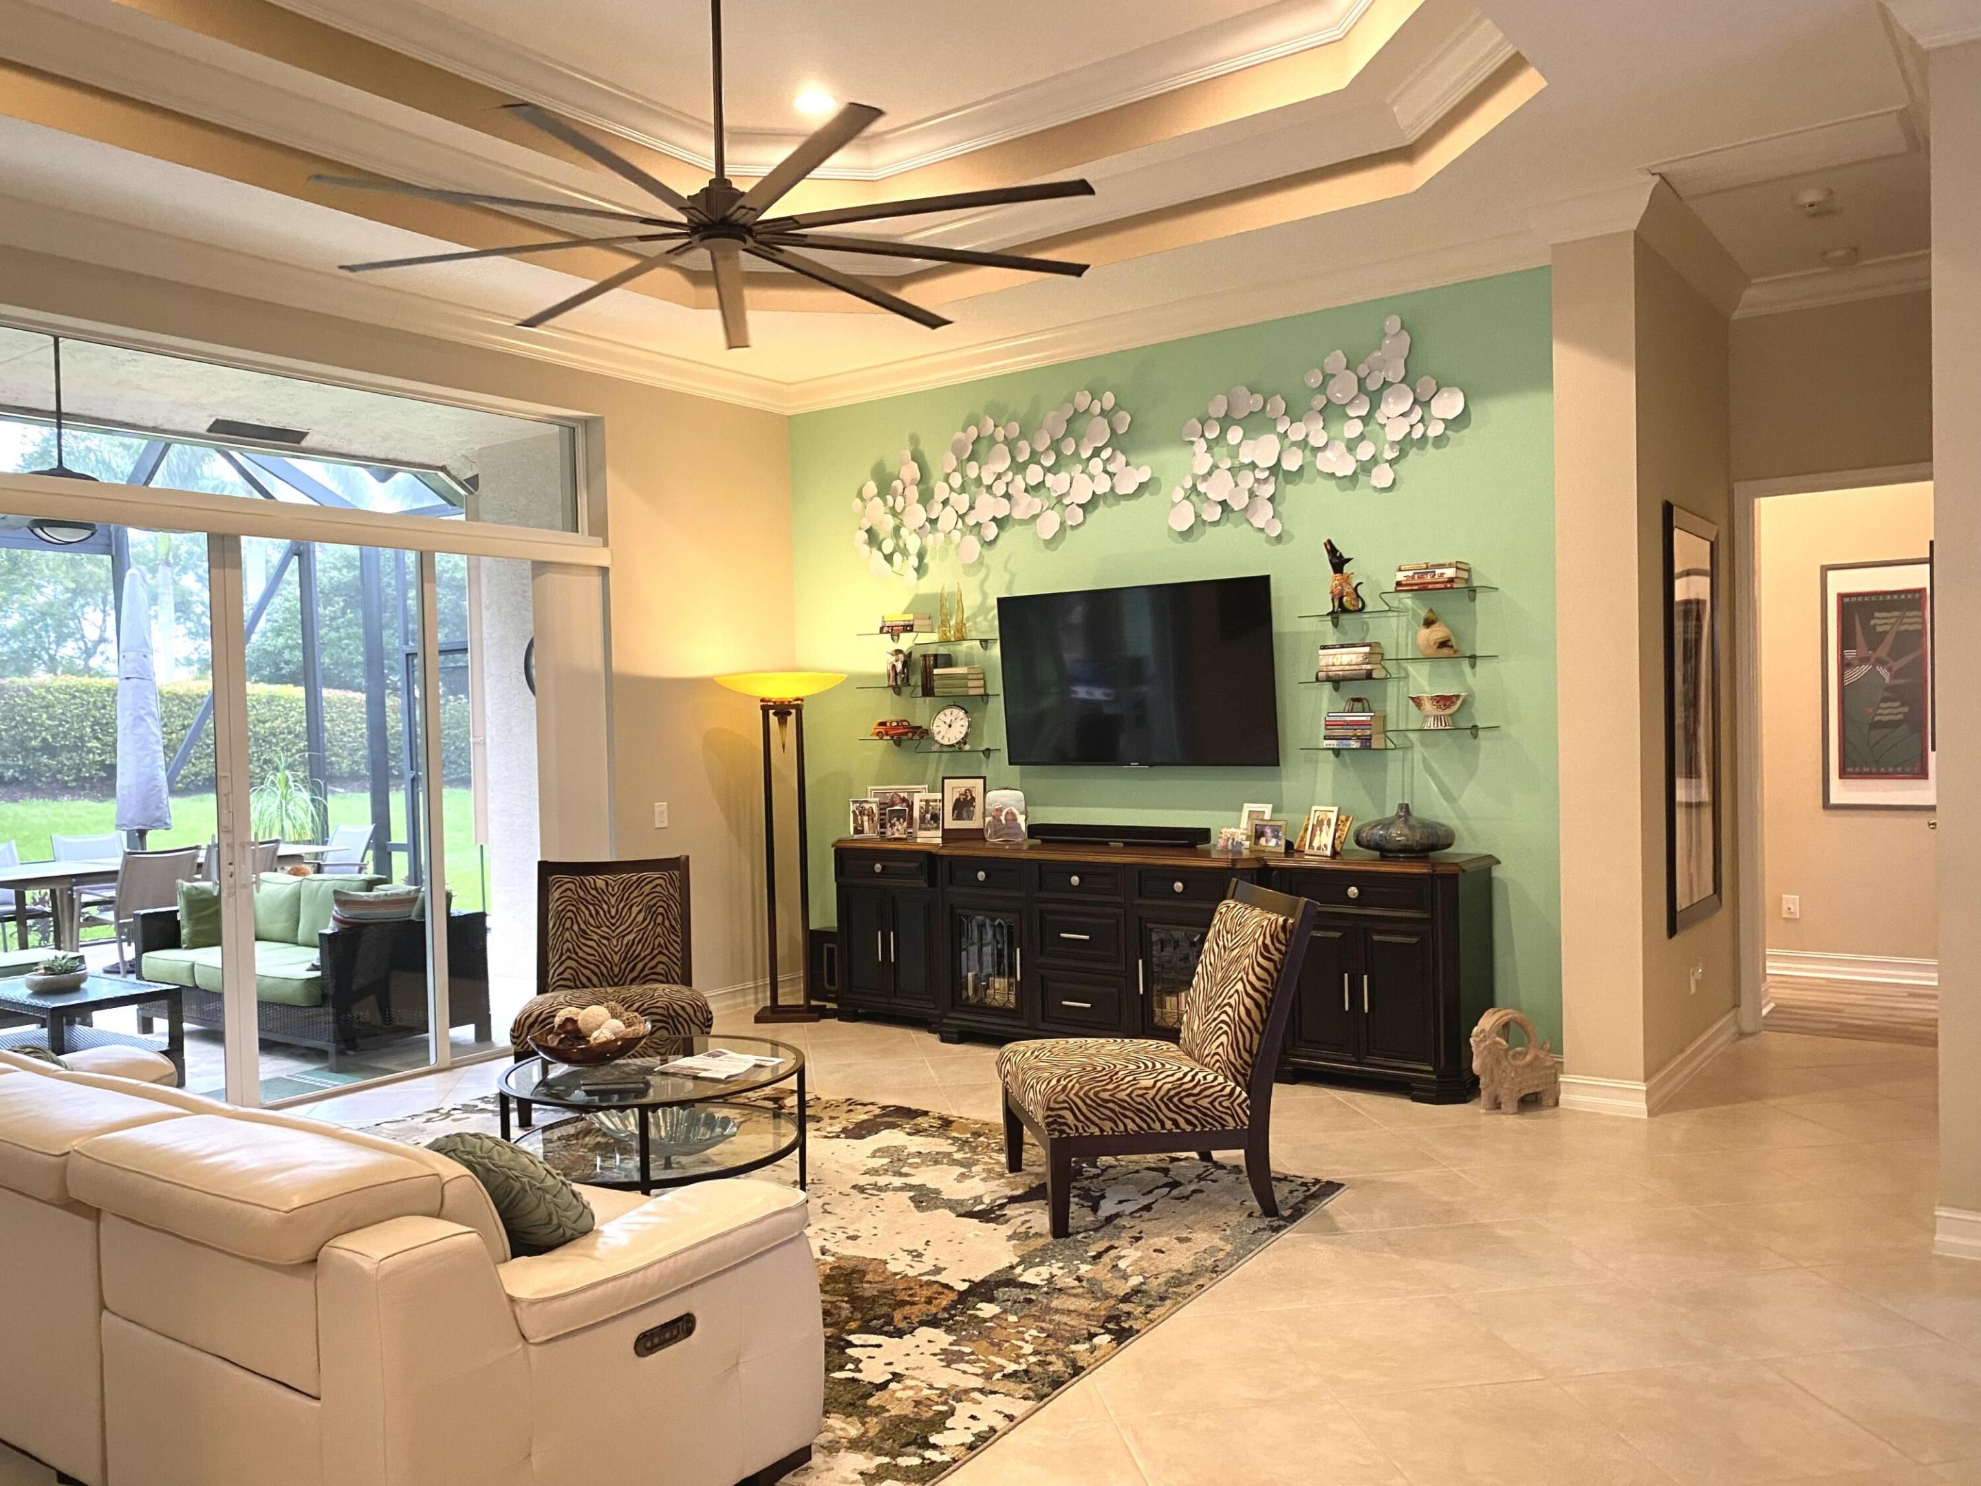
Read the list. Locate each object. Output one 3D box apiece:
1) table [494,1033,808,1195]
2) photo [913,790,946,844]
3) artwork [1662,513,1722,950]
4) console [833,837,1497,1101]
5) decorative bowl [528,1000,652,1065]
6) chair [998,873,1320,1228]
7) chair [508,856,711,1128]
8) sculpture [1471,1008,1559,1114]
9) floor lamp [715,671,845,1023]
[{"bbox_3d":[-1.069,1.235,4.720,0.883,0.426,0.883,-1,1,0],"label":"table"},{"bbox_3d":[-0.285,0.366,7.305,0.166,0.245,0.083,-1,1,22],"label":"photo"},{"bbox_3d":[2.900,-0.103,6.121,0.036,1.684,0.883,-1,1,36],"label":"artwork"},{"bbox_3d":[0.563,0.930,6.693,3.277,0.913,0.597,-1,1,36],"label":"console"},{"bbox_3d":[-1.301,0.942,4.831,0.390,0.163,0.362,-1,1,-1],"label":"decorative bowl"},{"bbox_3d":[0.505,0.941,4.641,0.861,0.947,0.702,-1,1,-10],"label":"chair"},{"bbox_3d":[-1.532,0.965,6.041,0.702,0.947,0.861,-1,1,-11],"label":"chair"},{"bbox_3d":[1.983,1.179,5.599,0.309,0.387,0.128,-2,1,-29],"label":"sculpture"},{"bbox_3d":[-1.033,0.529,7.600,0.664,1.759,0.664,-1,1,2],"label":"floor lamp"}]

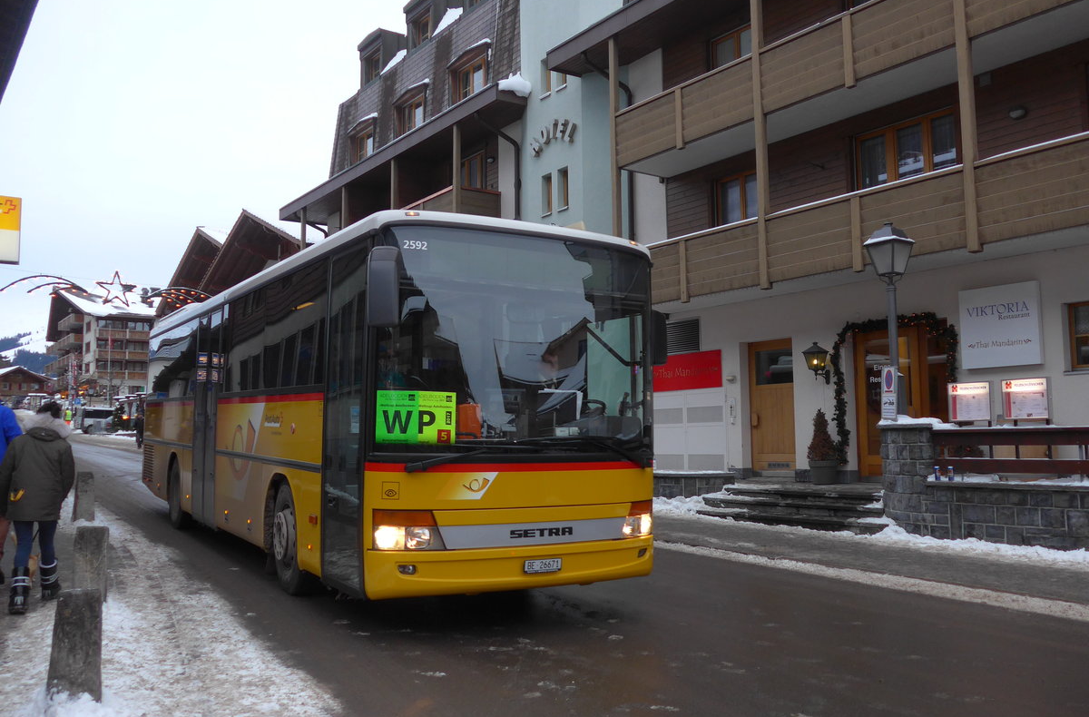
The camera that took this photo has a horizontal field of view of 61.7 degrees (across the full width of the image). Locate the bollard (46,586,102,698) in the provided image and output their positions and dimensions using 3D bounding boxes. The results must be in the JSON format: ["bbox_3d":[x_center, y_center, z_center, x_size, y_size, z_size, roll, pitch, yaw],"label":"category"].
[{"bbox_3d":[-2.393,1.450,4.646,0.250,0.570,0.150,2,-6,-28],"label":"bollard"}]

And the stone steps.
[{"bbox_3d":[3.522,2.038,12.469,0.850,0.440,3.050,3,-6,-37],"label":"stone steps"}]

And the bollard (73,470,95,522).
[{"bbox_3d":[-5.889,1.772,11.675,0.250,0.640,0.160,1,-5,-20],"label":"bollard"}]

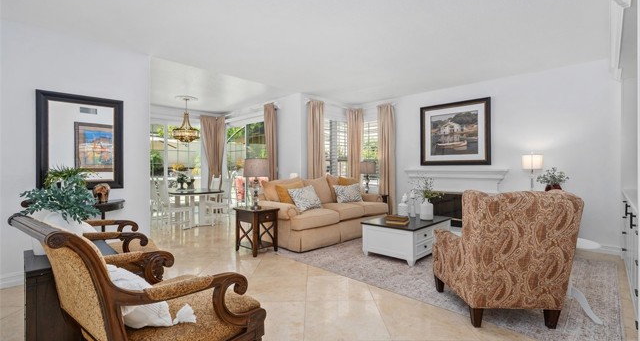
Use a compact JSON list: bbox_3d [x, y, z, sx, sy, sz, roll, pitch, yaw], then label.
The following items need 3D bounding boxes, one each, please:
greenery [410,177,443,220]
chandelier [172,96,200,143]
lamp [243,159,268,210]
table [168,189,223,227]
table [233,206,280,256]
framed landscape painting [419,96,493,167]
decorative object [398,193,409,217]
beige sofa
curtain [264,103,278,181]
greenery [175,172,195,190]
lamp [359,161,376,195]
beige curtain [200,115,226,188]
[{"bbox_3d":[1.580,0.407,4.200,0.460,0.620,0.400,0,0,-44],"label":"greenery"},{"bbox_3d":[-2.860,-1.070,6.100,0.530,1.000,0.530,0,0,-44],"label":"chandelier"},{"bbox_3d":[-0.917,0.186,4.110,0.375,0.725,0.375,0,0,0],"label":"lamp"},{"bbox_3d":[-2.660,0.795,6.020,1.200,0.750,1.200,0,0,-44],"label":"table"},{"bbox_3d":[-0.906,0.860,4.140,0.410,0.620,0.520,0,0,-44],"label":"table"},{"bbox_3d":[2.500,-0.685,5.350,1.235,1.180,0.050,0,0,42],"label":"framed landscape painting"},{"bbox_3d":[1.355,0.565,4.620,0.160,0.370,0.160,0,0,-44],"label":"decorative object"},{"bbox_3d":[0.185,0.655,5.250,2.250,1.070,1.000,0,0,-45],"label":"beige sofa"},{"bbox_3d":[-1.070,-0.165,6.260,0.370,2.630,0.130,0,0,42],"label":"curtain"},{"bbox_3d":[-2.920,0.235,6.120,0.360,0.370,0.320,0,0,-44],"label":"greenery"},{"bbox_3d":[1.020,0.163,6.120,0.370,0.735,0.370,0,1,0],"label":"lamp"},{"bbox_3d":[-2.770,-0.100,7.400,0.620,2.580,0.140,0,0,-43],"label":"beige curtain"}]

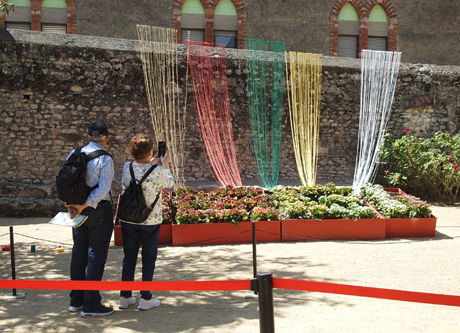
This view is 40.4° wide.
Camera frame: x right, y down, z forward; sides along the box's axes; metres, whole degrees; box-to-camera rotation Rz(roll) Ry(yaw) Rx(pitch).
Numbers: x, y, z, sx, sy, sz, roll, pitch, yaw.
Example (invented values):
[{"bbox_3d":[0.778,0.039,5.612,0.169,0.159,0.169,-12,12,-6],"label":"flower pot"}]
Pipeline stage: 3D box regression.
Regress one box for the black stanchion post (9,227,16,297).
[{"bbox_3d":[-2.173,0.951,6.250,0.040,0.690,0.040,-3,2,0],"label":"black stanchion post"}]

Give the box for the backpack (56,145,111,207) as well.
[{"bbox_3d":[-1.335,0.079,5.450,0.320,0.500,0.280,2,3,42],"label":"backpack"}]

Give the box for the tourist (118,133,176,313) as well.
[{"bbox_3d":[-0.770,0.510,5.820,0.460,1.600,0.500,1,3,27],"label":"tourist"}]

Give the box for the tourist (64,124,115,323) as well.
[{"bbox_3d":[-1.260,0.455,5.630,0.480,1.720,0.420,2,3,42],"label":"tourist"}]

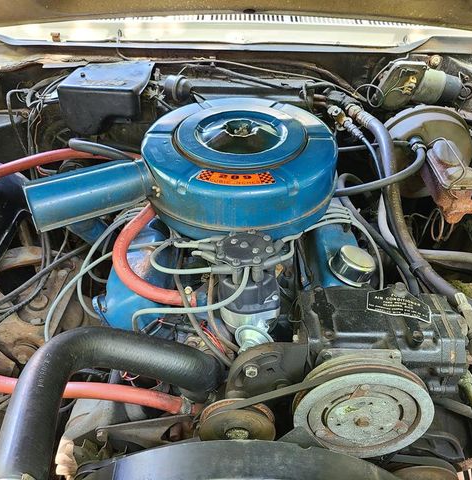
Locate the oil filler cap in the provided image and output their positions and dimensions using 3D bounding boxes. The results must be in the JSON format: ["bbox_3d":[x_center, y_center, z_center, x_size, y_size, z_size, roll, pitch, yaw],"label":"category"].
[{"bbox_3d":[0.195,0.039,0.787,0.075,0.031,0.075,13,38,-10],"label":"oil filler cap"}]

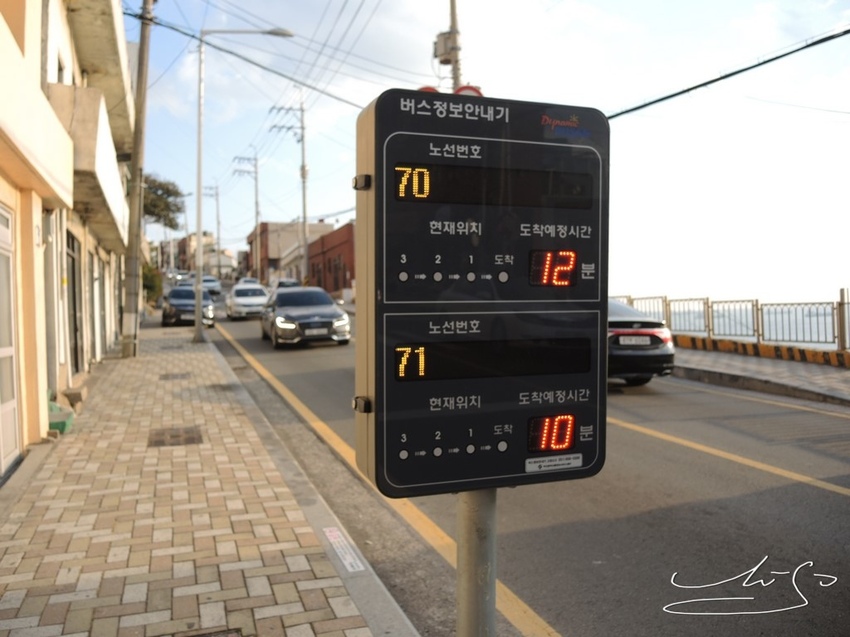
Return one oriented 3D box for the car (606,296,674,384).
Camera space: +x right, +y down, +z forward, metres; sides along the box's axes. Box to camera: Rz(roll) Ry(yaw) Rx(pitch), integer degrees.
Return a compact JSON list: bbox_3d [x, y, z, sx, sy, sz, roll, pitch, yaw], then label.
[{"bbox_3d":[1.947,0.261,11.572,1.860,1.470,4.900,-2,3,-20],"label":"car"}]

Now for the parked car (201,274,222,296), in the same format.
[{"bbox_3d":[-16.820,-2.525,53.390,1.800,1.480,4.500,-2,6,-20],"label":"parked car"}]

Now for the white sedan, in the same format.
[{"bbox_3d":[-8.445,-0.798,32.479,1.830,1.480,4.750,-2,4,-20],"label":"white sedan"}]

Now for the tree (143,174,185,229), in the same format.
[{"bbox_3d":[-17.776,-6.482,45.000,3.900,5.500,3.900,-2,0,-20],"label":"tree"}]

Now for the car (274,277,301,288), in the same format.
[{"bbox_3d":[-9.680,-1.984,47.531,1.800,1.580,4.400,-2,5,-20],"label":"car"}]

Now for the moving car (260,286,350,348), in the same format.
[{"bbox_3d":[-3.394,-0.070,18.811,1.865,1.470,4.900,-2,3,-20],"label":"moving car"}]

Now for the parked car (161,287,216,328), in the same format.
[{"bbox_3d":[-9.071,-0.497,26.289,1.820,1.470,4.700,-2,3,-20],"label":"parked car"}]

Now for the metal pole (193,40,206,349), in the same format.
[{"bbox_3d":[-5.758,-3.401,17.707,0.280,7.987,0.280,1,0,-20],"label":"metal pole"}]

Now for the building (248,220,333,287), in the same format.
[{"bbox_3d":[-17.488,-7.607,88.322,8.600,7.100,14.000,-2,0,-20],"label":"building"}]

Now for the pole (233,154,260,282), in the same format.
[{"bbox_3d":[-17.303,-10.041,67.000,2.400,12.575,0.450,-2,0,-20],"label":"pole"}]

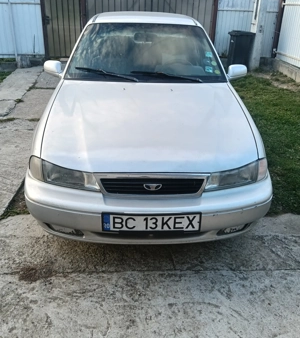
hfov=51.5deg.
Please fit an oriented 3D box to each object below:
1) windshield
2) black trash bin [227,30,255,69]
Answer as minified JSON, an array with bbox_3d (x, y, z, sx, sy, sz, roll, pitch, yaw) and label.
[{"bbox_3d":[-0.035,-1.070,2.828,1.380,0.130,0.750,0,62,-2],"label":"windshield"},{"bbox_3d":[2.323,-3.035,8.000,0.580,0.960,0.500,0,25,-2],"label":"black trash bin"}]

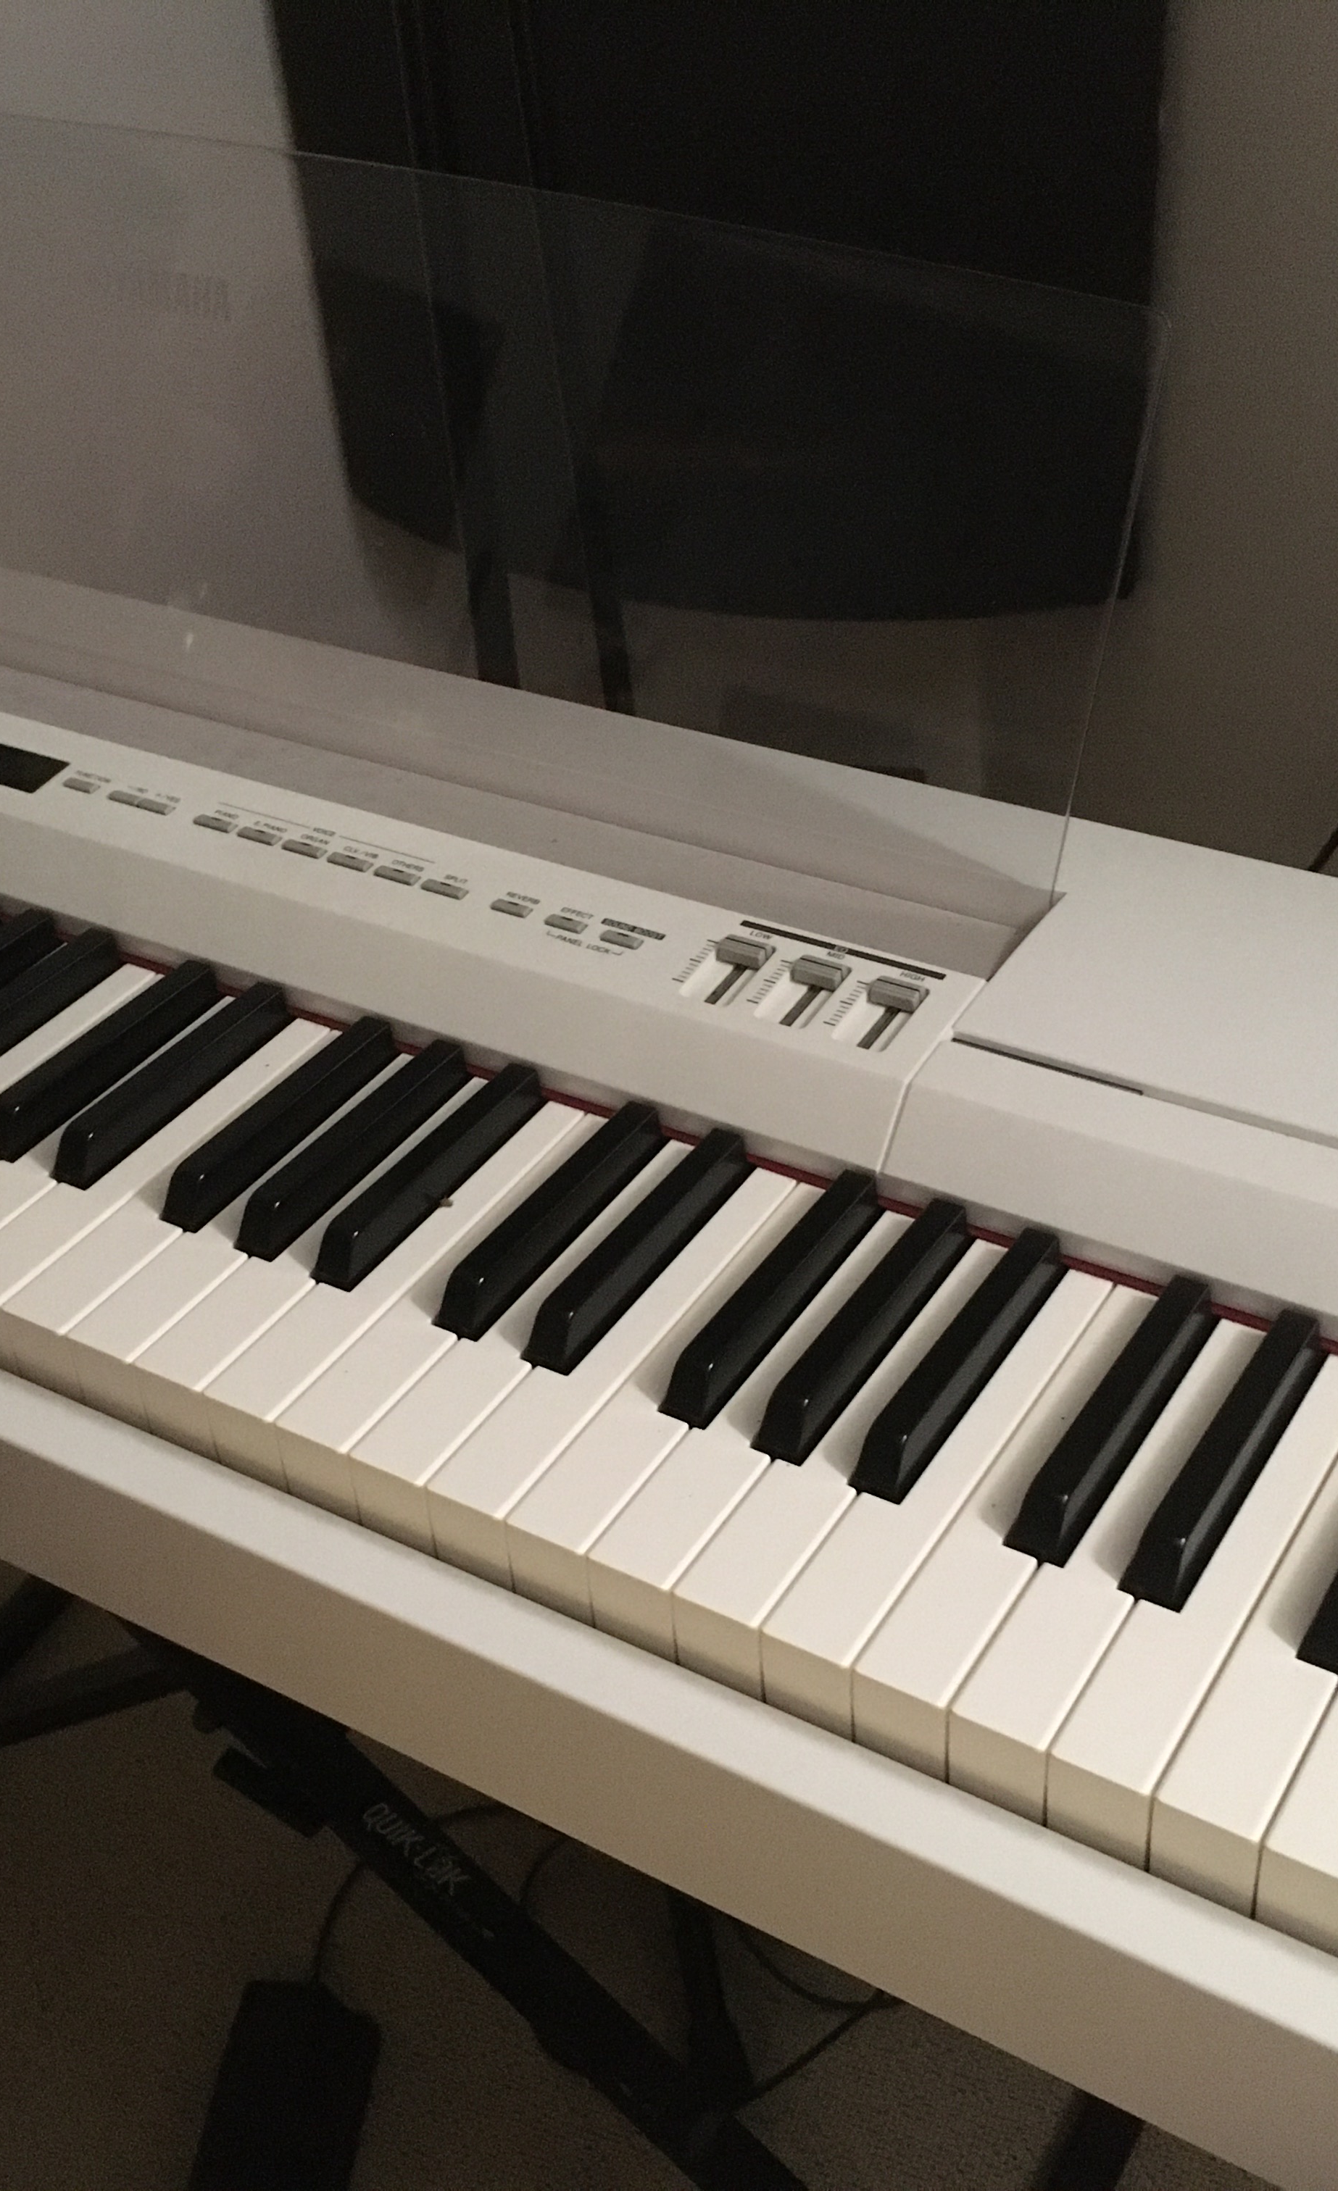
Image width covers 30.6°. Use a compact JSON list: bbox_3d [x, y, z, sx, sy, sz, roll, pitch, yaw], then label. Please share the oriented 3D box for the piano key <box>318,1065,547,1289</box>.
[{"bbox_3d":[-0.065,0.021,0.682,0.014,0.011,0.096,18,41,27],"label":"piano key"}]

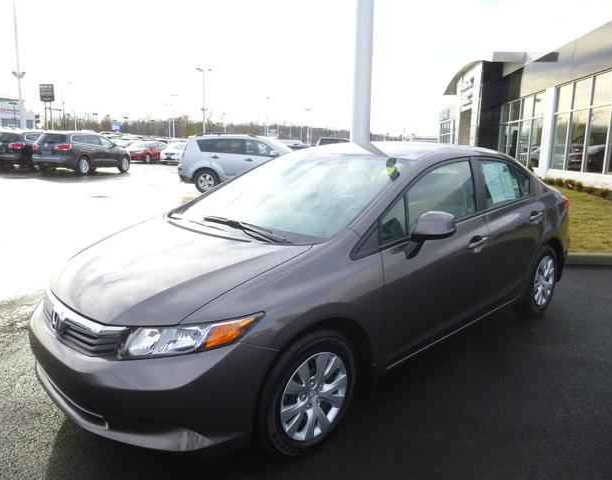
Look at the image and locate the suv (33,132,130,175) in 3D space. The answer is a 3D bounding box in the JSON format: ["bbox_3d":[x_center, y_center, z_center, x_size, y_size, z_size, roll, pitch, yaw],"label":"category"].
[{"bbox_3d":[-10.473,-4.123,22.027,2.000,1.830,5.100,2,12,9],"label":"suv"}]

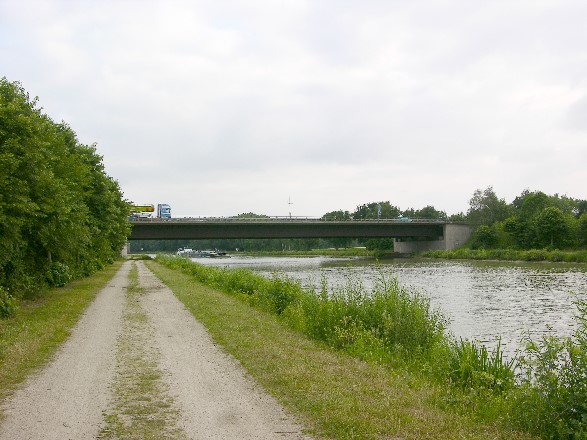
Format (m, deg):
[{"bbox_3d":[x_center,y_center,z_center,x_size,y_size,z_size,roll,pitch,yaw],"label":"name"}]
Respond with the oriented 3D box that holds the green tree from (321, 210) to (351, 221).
[{"bbox_3d":[14.969,3.892,212.282,10.800,14.600,10.200,0,-3,0],"label":"green tree"}]

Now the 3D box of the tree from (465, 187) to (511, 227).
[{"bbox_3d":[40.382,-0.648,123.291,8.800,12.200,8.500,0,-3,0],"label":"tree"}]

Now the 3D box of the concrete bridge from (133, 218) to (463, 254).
[{"bbox_3d":[-0.722,3.876,120.585,69.000,6.700,23.000,0,-3,-15],"label":"concrete bridge"}]

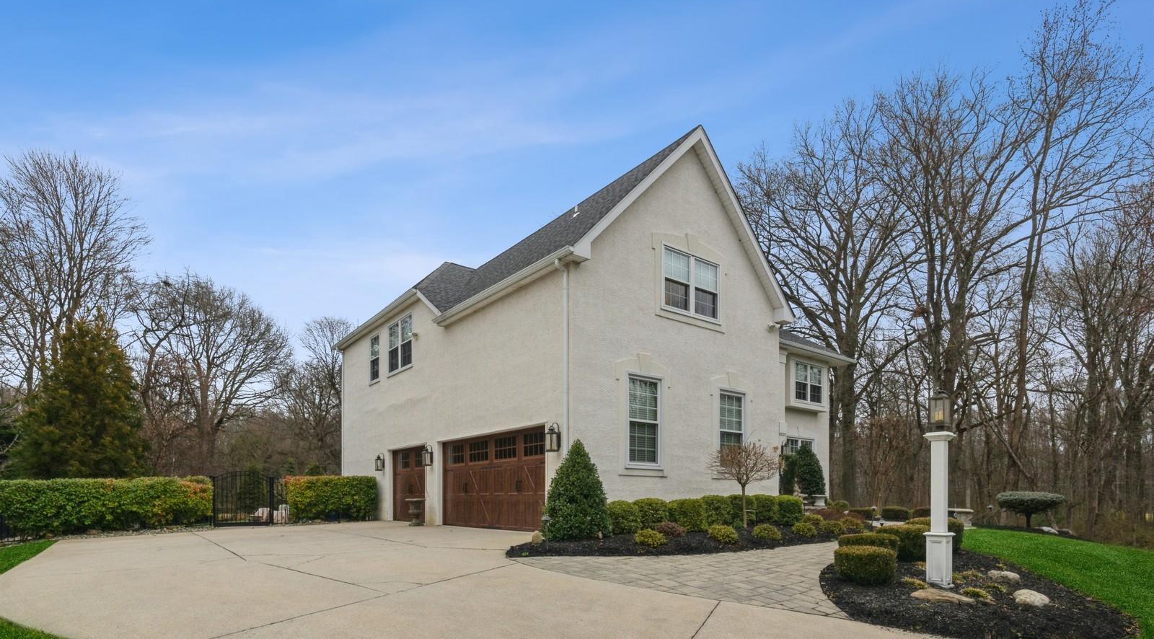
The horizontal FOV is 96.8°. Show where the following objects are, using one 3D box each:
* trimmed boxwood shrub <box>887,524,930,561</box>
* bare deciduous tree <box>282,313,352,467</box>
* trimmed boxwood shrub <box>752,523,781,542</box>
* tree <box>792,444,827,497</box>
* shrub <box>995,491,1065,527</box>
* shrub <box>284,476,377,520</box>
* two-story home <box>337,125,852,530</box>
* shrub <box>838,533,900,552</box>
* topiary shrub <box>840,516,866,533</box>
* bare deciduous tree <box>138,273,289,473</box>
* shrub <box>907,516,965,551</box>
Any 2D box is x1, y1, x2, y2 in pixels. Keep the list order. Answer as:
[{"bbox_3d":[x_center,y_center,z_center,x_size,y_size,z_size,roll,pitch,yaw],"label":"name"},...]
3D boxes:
[{"bbox_3d":[5.013,3.400,7.800,0.860,0.560,0.800,-9,-16,32],"label":"trimmed boxwood shrub"},{"bbox_3d":[-20.222,7.170,40.000,6.500,15.000,6.500,7,-15,-27],"label":"bare deciduous tree"},{"bbox_3d":[3.323,3.733,9.000,0.530,0.330,0.500,-5,-14,20],"label":"trimmed boxwood shrub"},{"bbox_3d":[7.485,4.930,16.500,1.070,1.900,1.050,-6,-15,24],"label":"tree"},{"bbox_3d":[10.791,4.503,12.200,1.500,0.850,1.450,-12,-18,41],"label":"shrub"},{"bbox_3d":[-7.848,5.666,16.200,2.600,1.420,1.100,11,-17,-39],"label":"shrub"},{"bbox_3d":[1.000,1.750,17.300,13.200,8.900,11.600,11,-17,-39],"label":"two-story home"},{"bbox_3d":[4.033,3.219,7.100,0.800,0.500,0.750,-8,-16,29],"label":"shrub"},{"bbox_3d":[5.461,4.087,10.200,0.560,0.360,0.500,-7,-15,28],"label":"topiary shrub"},{"bbox_3d":[-23.414,4.582,33.000,8.800,14.000,8.400,10,-17,-35],"label":"bare deciduous tree"},{"bbox_3d":[6.096,3.639,8.700,0.920,0.580,0.850,-10,-16,35],"label":"shrub"}]

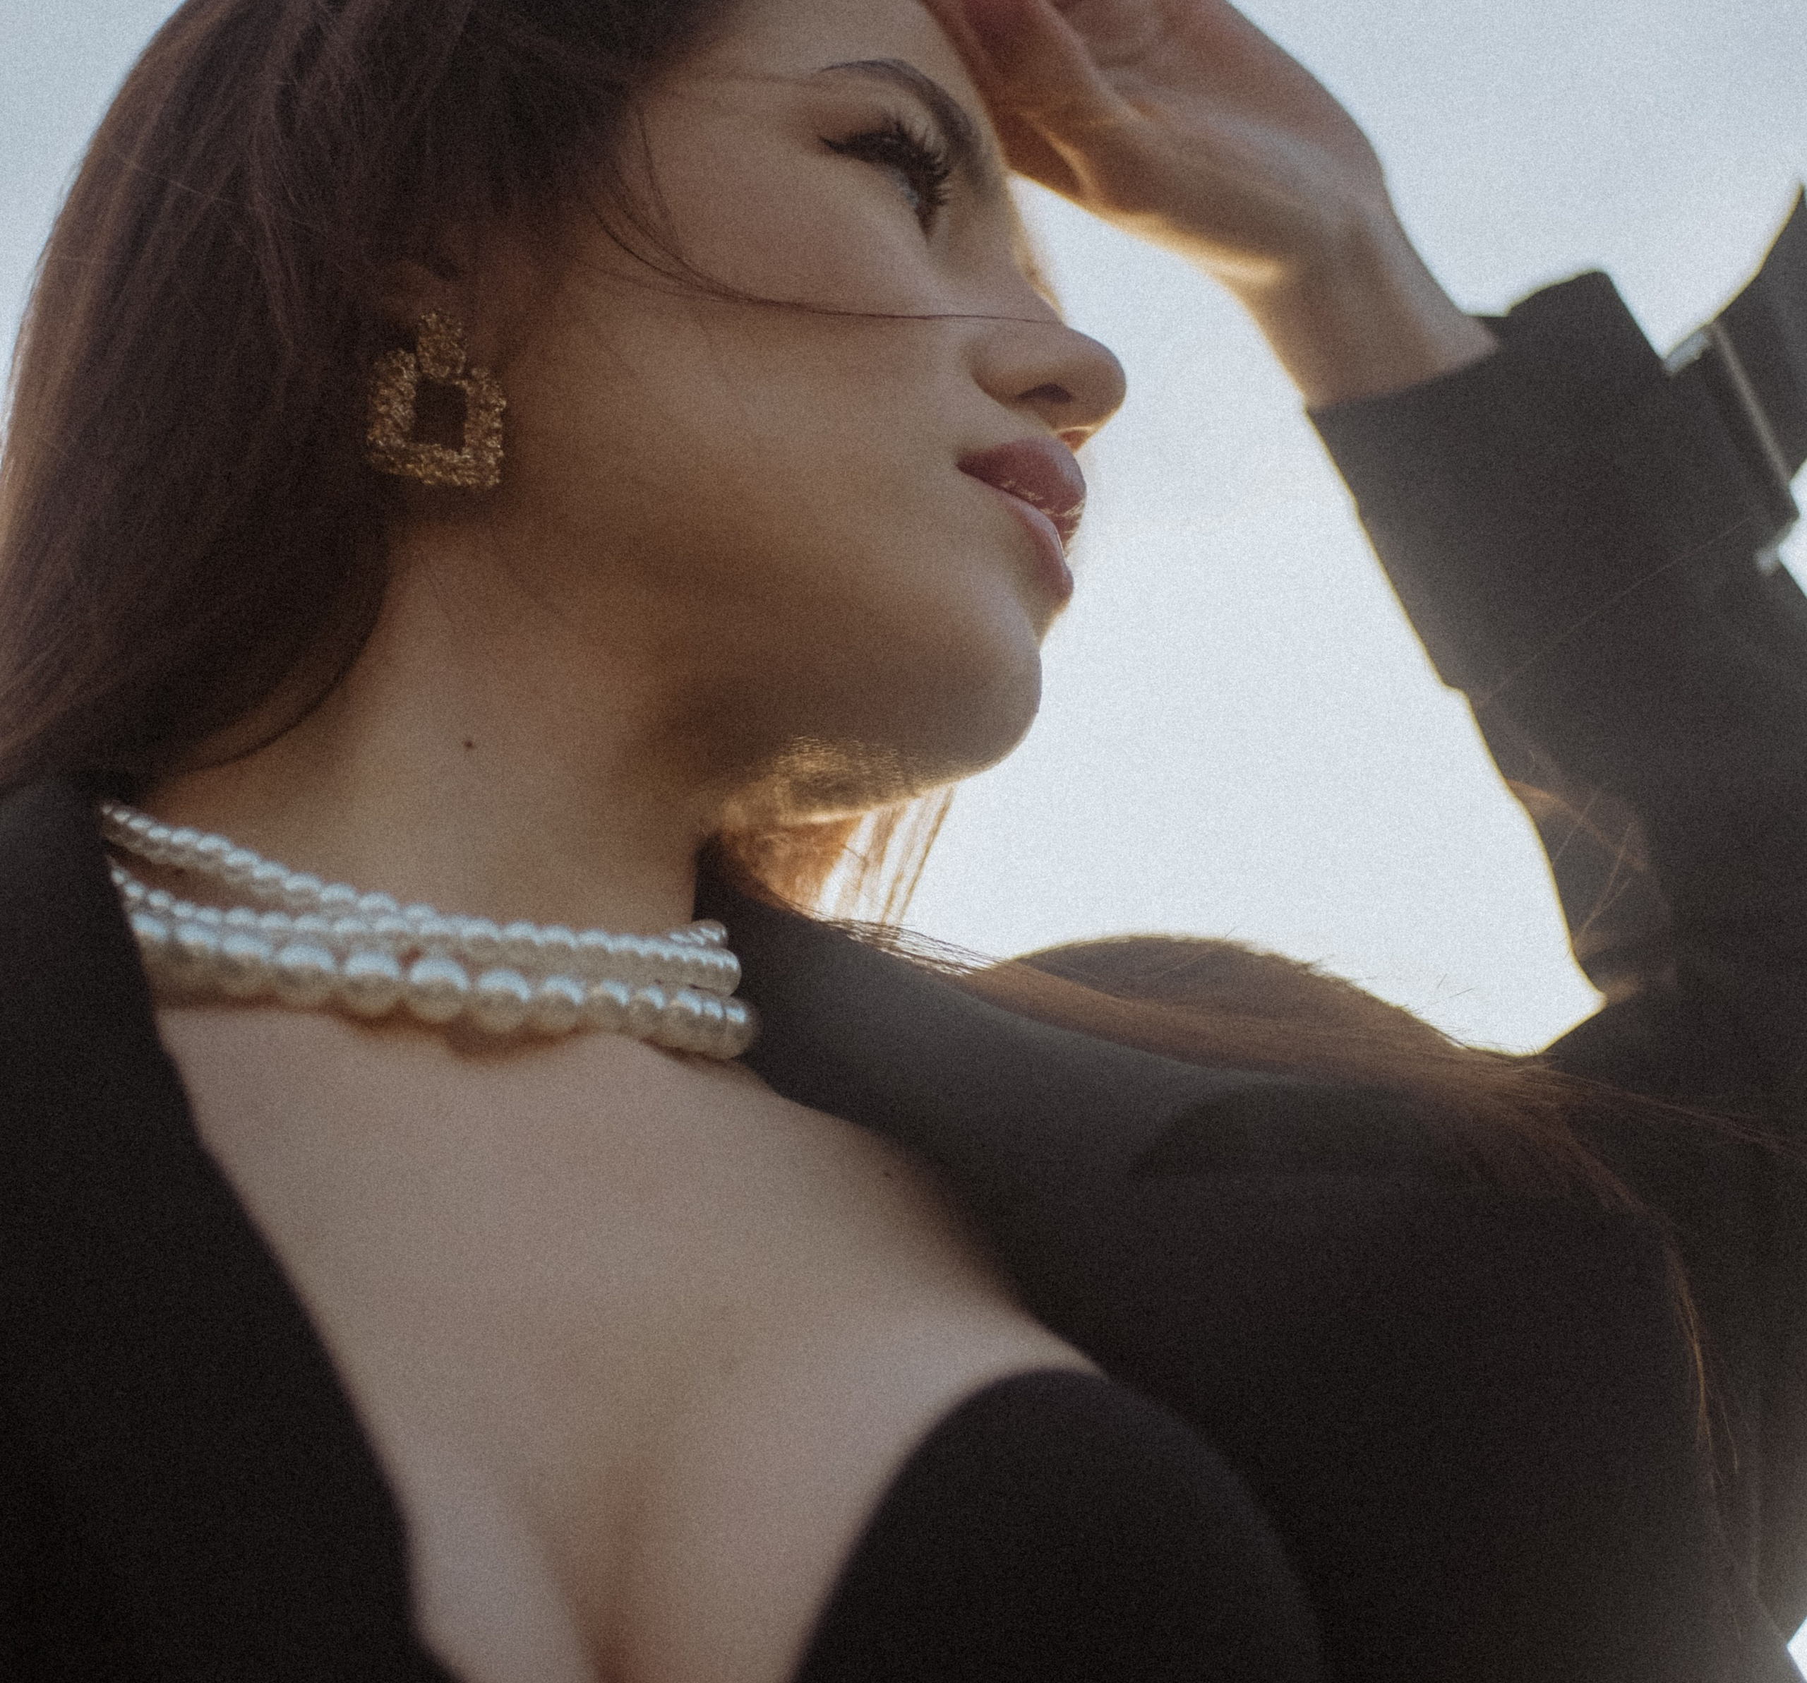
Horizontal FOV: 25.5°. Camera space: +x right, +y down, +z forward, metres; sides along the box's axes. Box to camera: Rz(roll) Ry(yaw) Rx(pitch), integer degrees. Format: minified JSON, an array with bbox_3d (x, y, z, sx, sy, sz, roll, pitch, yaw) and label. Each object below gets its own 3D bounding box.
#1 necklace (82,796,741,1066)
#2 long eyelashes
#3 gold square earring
[{"bbox_3d":[-0.099,0.014,0.815,0.135,0.045,0.130,6,2,-30],"label":"necklace"},{"bbox_3d":[-0.003,-0.141,0.840,0.015,0.014,0.033,-13,-30,22],"label":"long eyelashes"},{"bbox_3d":[-0.097,-0.091,0.830,0.030,0.040,0.009,7,-29,-14],"label":"gold square earring"}]

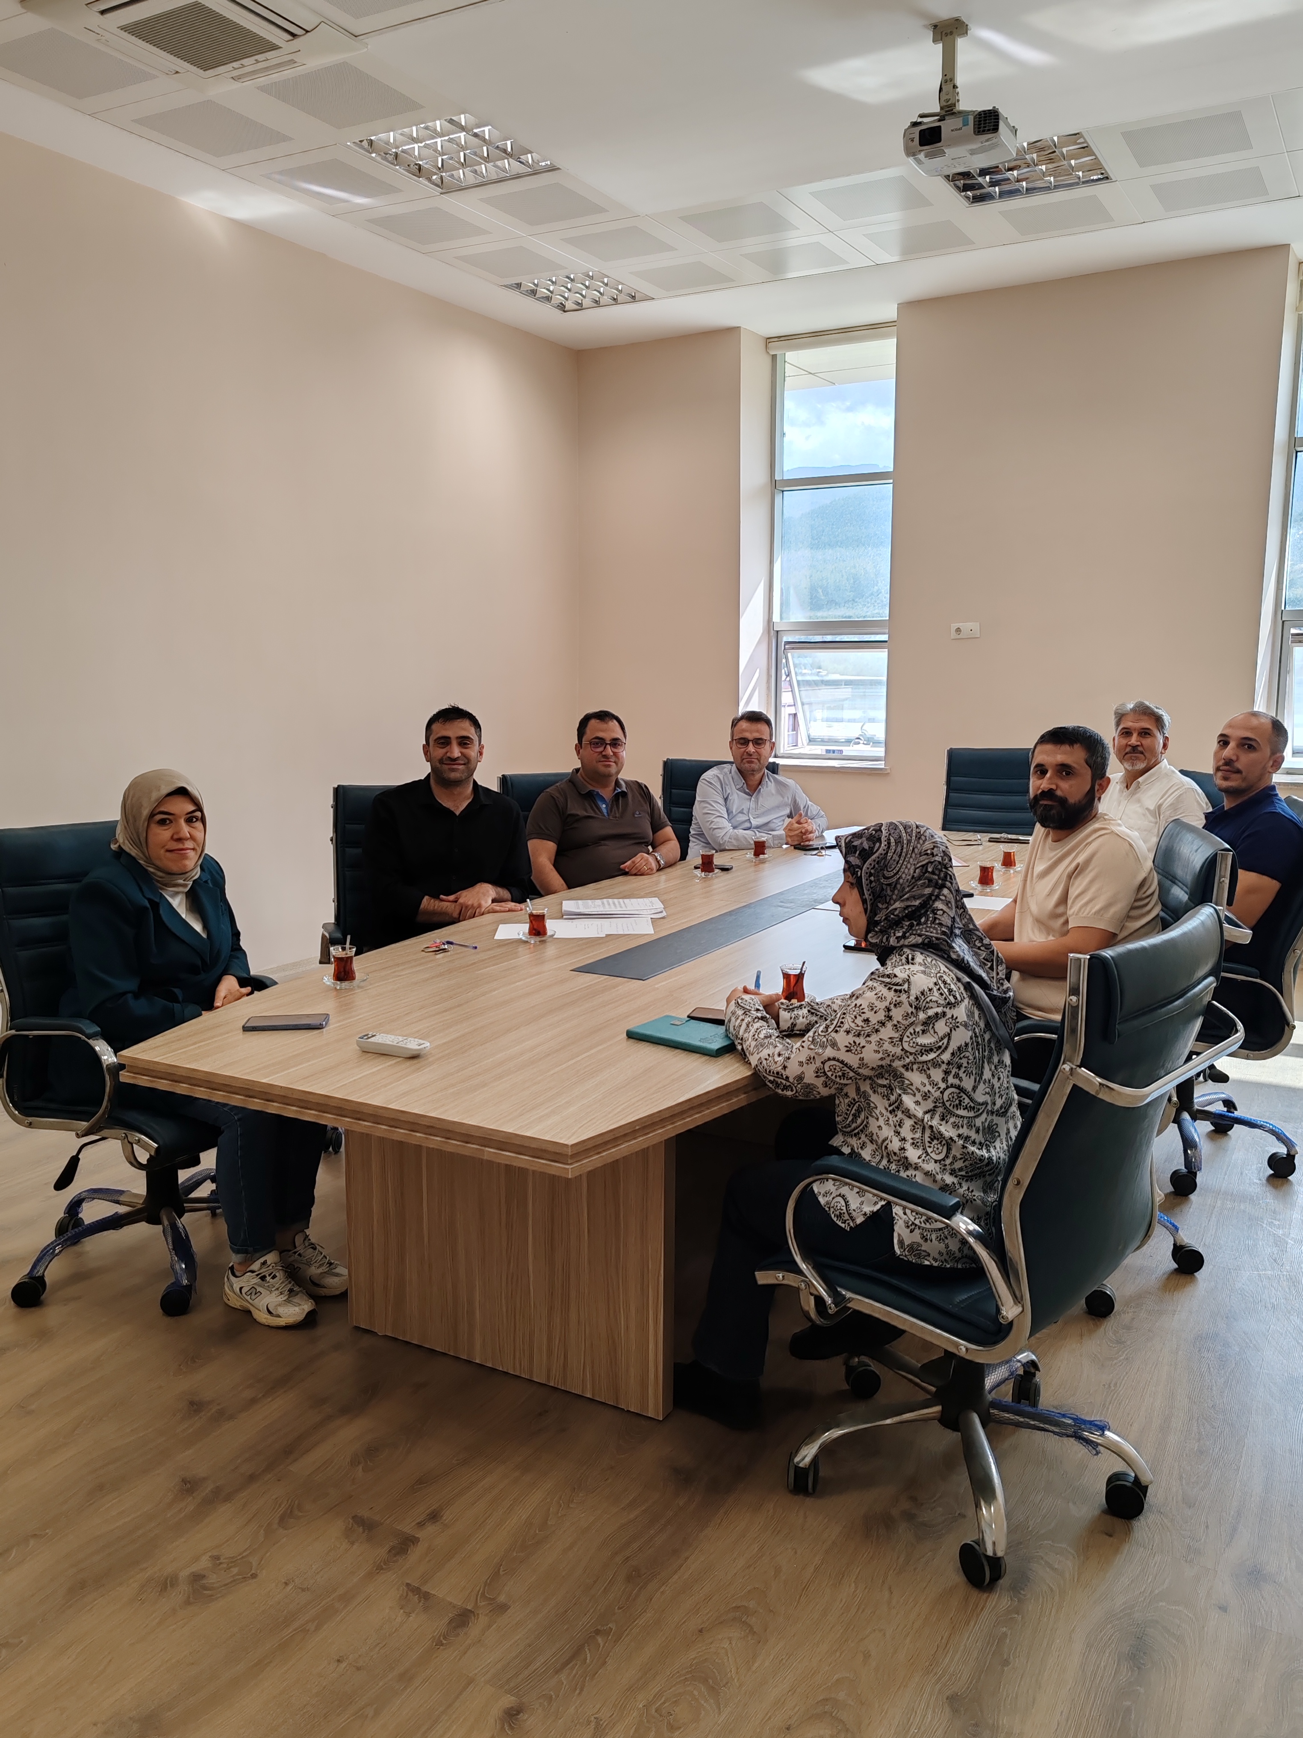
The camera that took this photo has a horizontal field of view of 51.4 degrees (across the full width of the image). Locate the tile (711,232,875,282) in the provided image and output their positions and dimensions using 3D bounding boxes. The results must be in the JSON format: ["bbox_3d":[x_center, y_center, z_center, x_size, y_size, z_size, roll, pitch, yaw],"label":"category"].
[{"bbox_3d":[0.675,-2.848,6.286,0.600,0.030,0.600,5,10,29],"label":"tile"}]

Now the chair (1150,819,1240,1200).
[{"bbox_3d":[1.070,0.454,3.346,0.700,1.080,0.620,1,9,6],"label":"chair"}]

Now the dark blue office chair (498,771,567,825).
[{"bbox_3d":[-0.203,0.210,4.917,0.620,1.080,0.700,-4,10,-24],"label":"dark blue office chair"}]

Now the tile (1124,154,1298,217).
[{"bbox_3d":[2.232,-2.713,5.412,0.590,0.020,0.590,5,10,29],"label":"tile"}]

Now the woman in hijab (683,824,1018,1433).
[{"bbox_3d":[0.354,0.479,2.553,0.720,1.180,0.490,6,10,35],"label":"woman in hijab"}]

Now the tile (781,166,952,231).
[{"bbox_3d":[0.903,-2.738,5.501,0.600,0.030,0.600,5,10,29],"label":"tile"}]

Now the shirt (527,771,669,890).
[{"bbox_3d":[-0.179,-0.027,4.656,0.500,0.560,0.330,-5,10,-32],"label":"shirt"}]

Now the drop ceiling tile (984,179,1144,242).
[{"bbox_3d":[1.720,-2.773,5.725,0.600,0.030,0.600,5,10,29],"label":"drop ceiling tile"}]

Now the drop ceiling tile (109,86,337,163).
[{"bbox_3d":[-1.543,-2.618,4.795,0.590,0.020,0.590,5,10,29],"label":"drop ceiling tile"}]

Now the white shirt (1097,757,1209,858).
[{"bbox_3d":[1.776,-0.071,4.845,0.500,0.620,0.330,7,11,39],"label":"white shirt"}]

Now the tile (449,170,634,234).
[{"bbox_3d":[-0.440,-2.737,5.548,0.600,0.030,0.600,5,10,29],"label":"tile"}]

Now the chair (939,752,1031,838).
[{"bbox_3d":[1.521,0.026,6.104,0.620,1.080,0.700,4,10,22],"label":"chair"}]

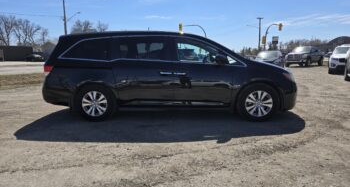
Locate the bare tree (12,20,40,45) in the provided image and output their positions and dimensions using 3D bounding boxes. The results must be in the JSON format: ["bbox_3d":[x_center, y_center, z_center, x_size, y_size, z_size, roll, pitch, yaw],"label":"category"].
[{"bbox_3d":[-39.836,-14.125,62.281,6.400,10.900,6.200,0,9,0],"label":"bare tree"}]

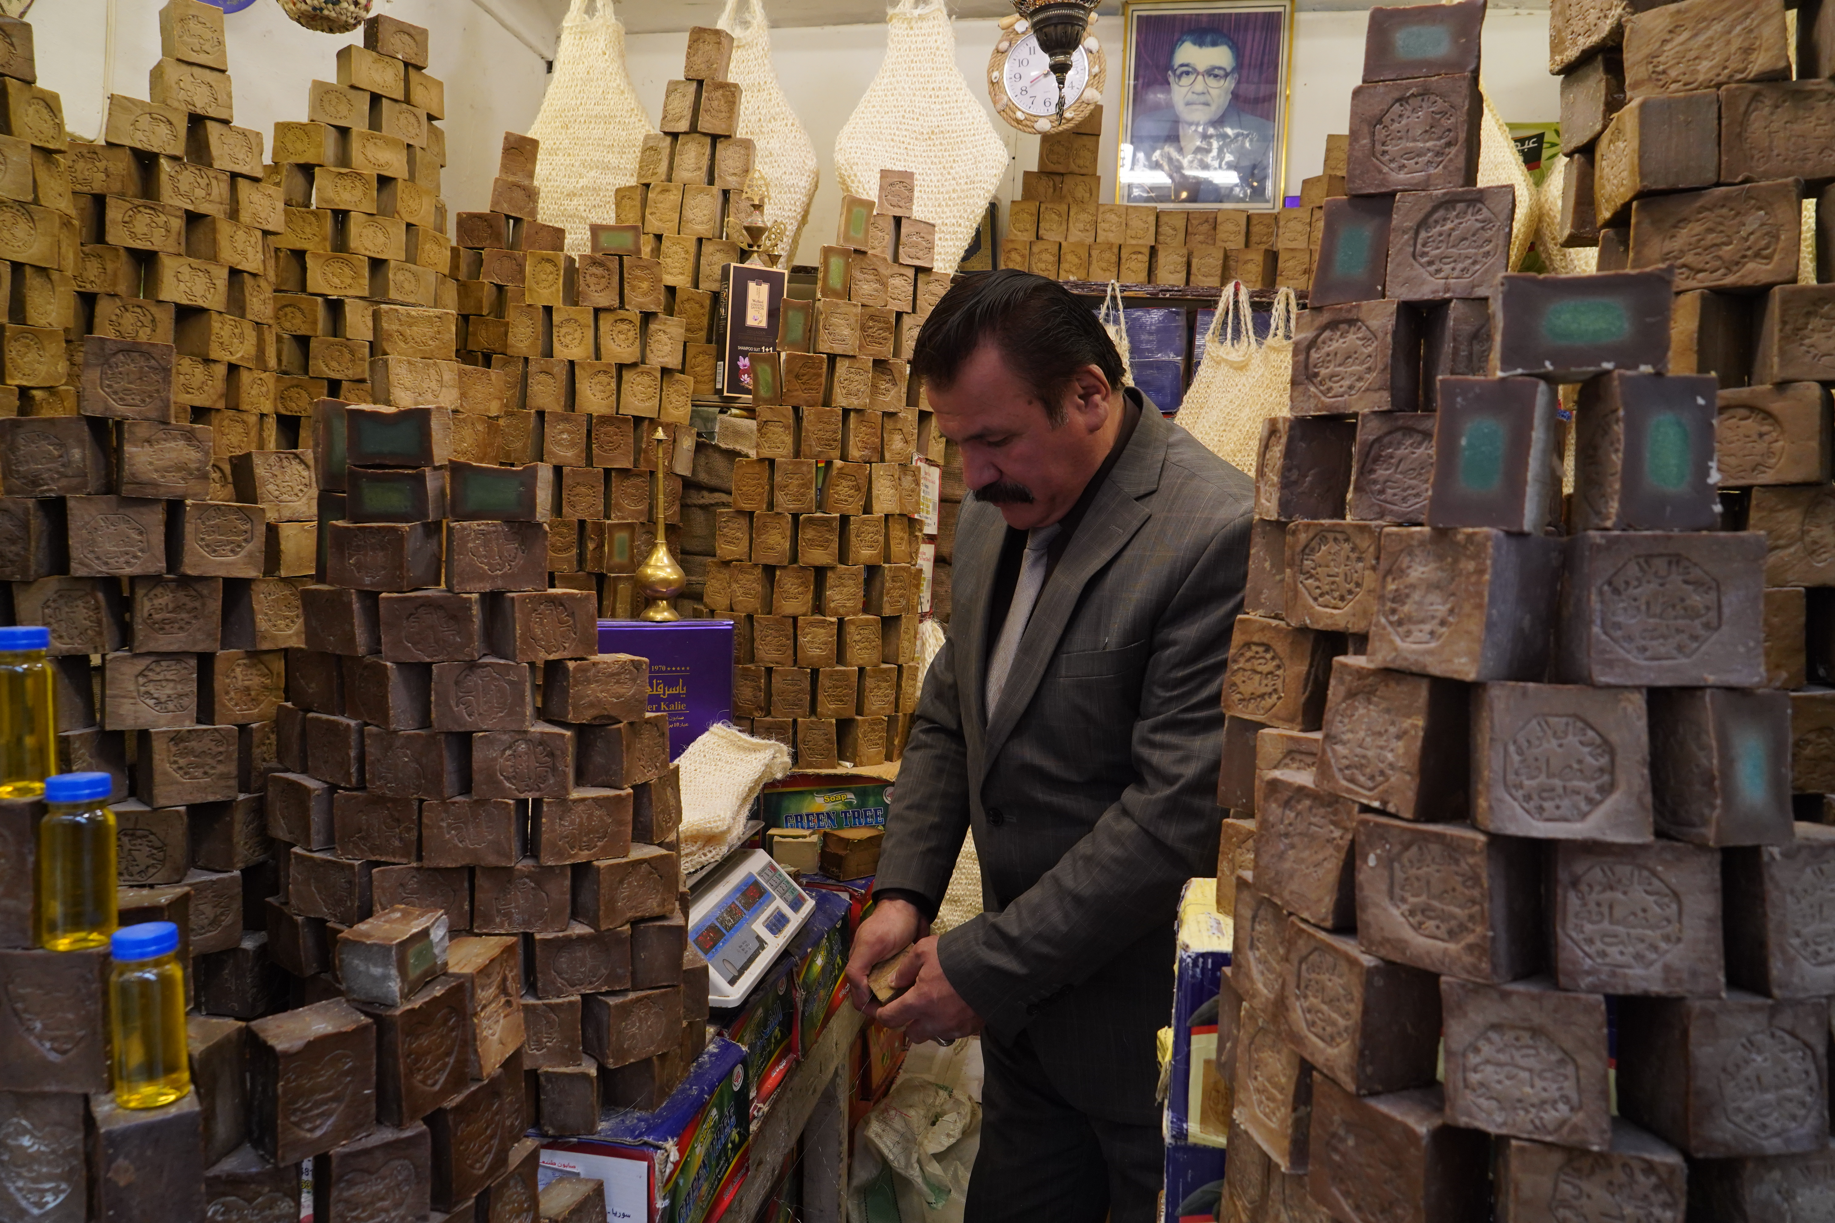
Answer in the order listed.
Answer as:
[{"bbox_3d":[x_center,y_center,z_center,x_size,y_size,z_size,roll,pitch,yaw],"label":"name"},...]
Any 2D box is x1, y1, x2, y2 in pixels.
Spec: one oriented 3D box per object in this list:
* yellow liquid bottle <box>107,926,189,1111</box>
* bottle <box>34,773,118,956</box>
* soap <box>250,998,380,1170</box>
[{"bbox_3d":[-0.430,0.226,0.685,0.036,0.095,0.036,2,5,0],"label":"yellow liquid bottle"},{"bbox_3d":[-0.476,0.142,0.696,0.035,0.095,0.035,2,5,0],"label":"bottle"},{"bbox_3d":[-0.415,0.322,0.840,0.050,0.080,0.064,7,7,40],"label":"soap"}]

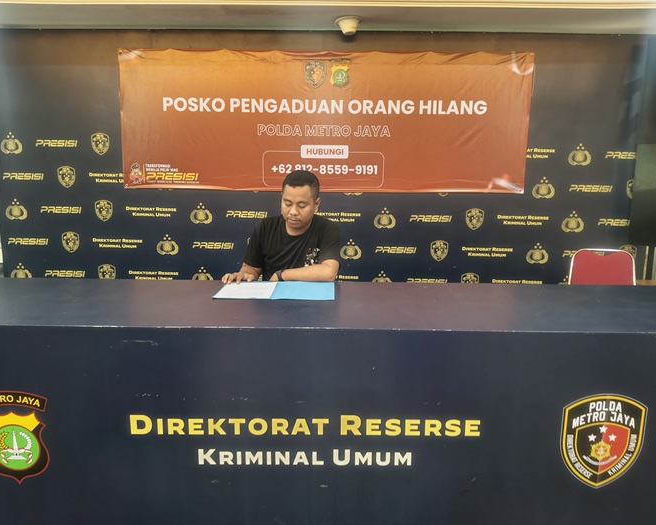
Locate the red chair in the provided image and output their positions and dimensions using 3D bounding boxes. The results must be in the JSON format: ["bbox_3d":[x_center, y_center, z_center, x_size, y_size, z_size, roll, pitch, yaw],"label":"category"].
[{"bbox_3d":[1.719,0.349,3.241,0.450,0.810,0.490,2,9,8],"label":"red chair"}]

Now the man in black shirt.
[{"bbox_3d":[-0.204,0.181,2.615,0.560,1.260,0.700,2,9,8],"label":"man in black shirt"}]

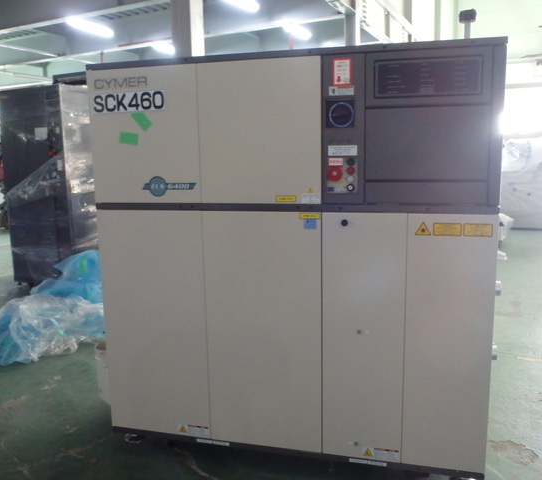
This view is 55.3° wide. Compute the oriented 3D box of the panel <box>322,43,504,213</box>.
[{"bbox_3d":[0.530,-0.413,1.992,0.668,0.615,0.060,1,9,14],"label":"panel"}]

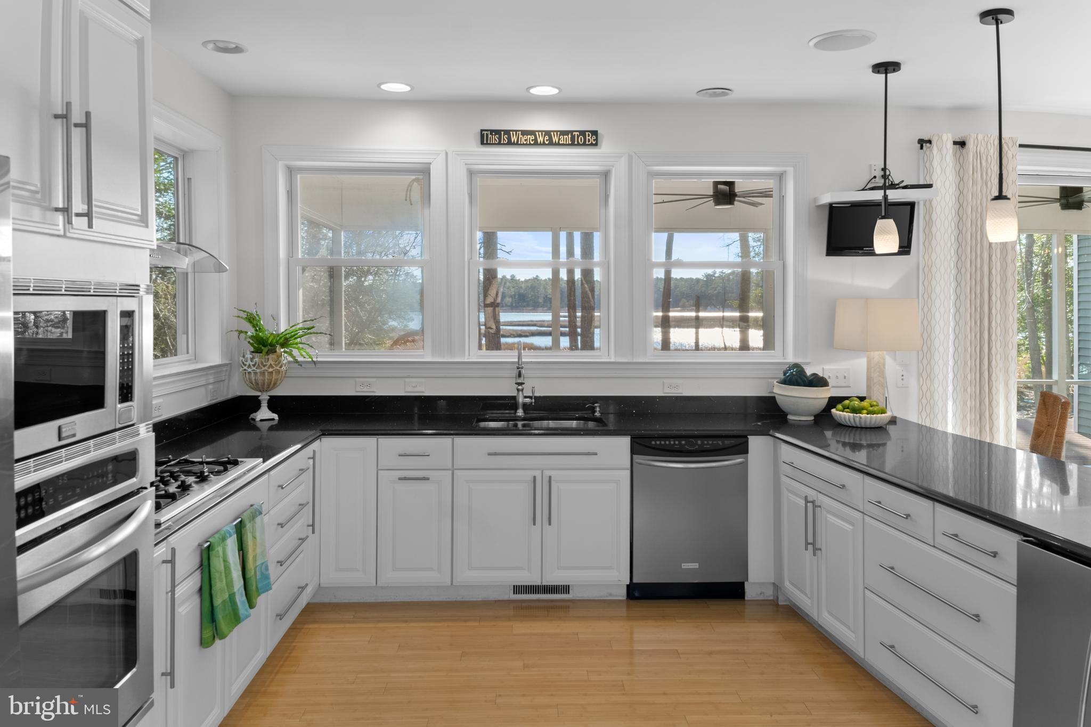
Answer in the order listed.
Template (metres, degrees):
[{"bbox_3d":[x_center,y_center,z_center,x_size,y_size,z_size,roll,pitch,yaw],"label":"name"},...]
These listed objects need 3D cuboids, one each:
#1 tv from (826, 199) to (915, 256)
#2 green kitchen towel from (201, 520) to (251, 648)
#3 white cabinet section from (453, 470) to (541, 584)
[{"bbox_3d":[1.846,-0.762,4.300,0.456,0.300,0.060,2,10,13],"label":"tv"},{"bbox_3d":[-1.042,0.726,2.470,0.065,0.315,0.330,0,2,-3],"label":"green kitchen towel"},{"bbox_3d":[-0.256,0.831,4.185,0.455,0.590,0.560,0,3,-2],"label":"white cabinet section"}]

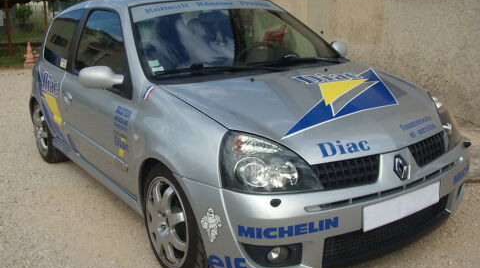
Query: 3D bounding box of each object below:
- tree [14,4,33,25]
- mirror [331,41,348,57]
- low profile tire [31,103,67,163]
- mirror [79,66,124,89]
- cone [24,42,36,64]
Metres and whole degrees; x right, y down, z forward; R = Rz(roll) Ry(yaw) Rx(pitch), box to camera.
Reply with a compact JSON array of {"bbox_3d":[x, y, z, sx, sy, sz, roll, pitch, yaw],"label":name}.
[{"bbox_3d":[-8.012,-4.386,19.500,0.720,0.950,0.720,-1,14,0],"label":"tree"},{"bbox_3d":[0.677,-0.600,3.781,0.220,0.140,0.140,-11,17,-32],"label":"mirror"},{"bbox_3d":[-1.652,-0.041,4.635,0.200,0.585,0.585,-11,17,-32],"label":"low profile tire"},{"bbox_3d":[-0.747,-0.307,2.860,0.230,0.140,0.140,-11,17,-32],"label":"mirror"},{"bbox_3d":[-4.681,-1.803,11.800,0.270,0.490,0.270,-1,14,0],"label":"cone"}]

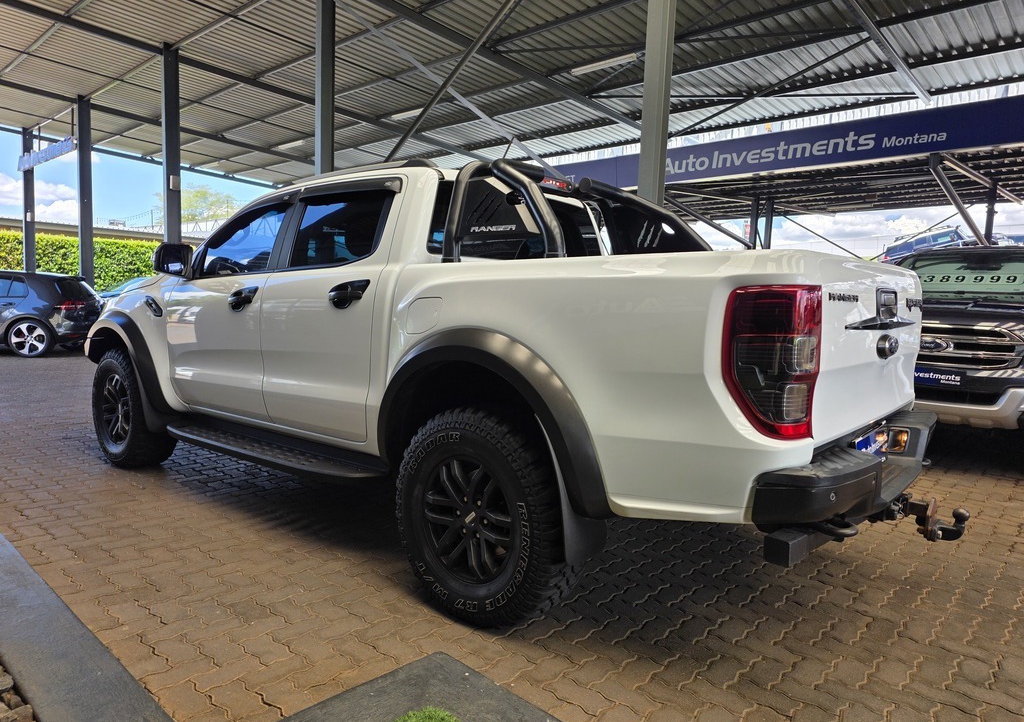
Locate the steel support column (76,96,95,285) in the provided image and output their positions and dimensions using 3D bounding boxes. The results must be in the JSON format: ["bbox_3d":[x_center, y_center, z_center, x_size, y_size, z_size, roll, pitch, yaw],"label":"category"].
[{"bbox_3d":[-9.048,-2.970,14.463,0.131,5.172,0.185,7,7,43],"label":"steel support column"}]

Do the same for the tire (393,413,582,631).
[{"bbox_3d":[-0.096,0.583,2.618,0.792,0.792,0.270,6,6,39],"label":"tire"}]

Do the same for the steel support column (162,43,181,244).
[{"bbox_3d":[-5.620,-2.572,11.276,0.131,5.172,0.185,7,7,43],"label":"steel support column"}]

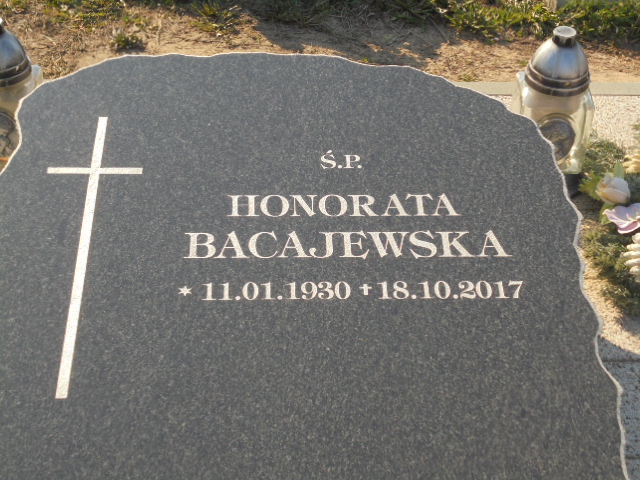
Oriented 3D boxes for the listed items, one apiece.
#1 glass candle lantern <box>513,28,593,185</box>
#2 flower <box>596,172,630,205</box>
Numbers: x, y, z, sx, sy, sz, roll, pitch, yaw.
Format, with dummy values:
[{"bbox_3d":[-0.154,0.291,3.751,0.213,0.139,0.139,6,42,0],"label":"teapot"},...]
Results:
[{"bbox_3d":[0.405,-0.225,2.040,0.135,0.300,0.130,5,38,6],"label":"glass candle lantern"},{"bbox_3d":[0.481,-0.084,1.940,0.053,0.048,0.053,-27,45,-31],"label":"flower"}]

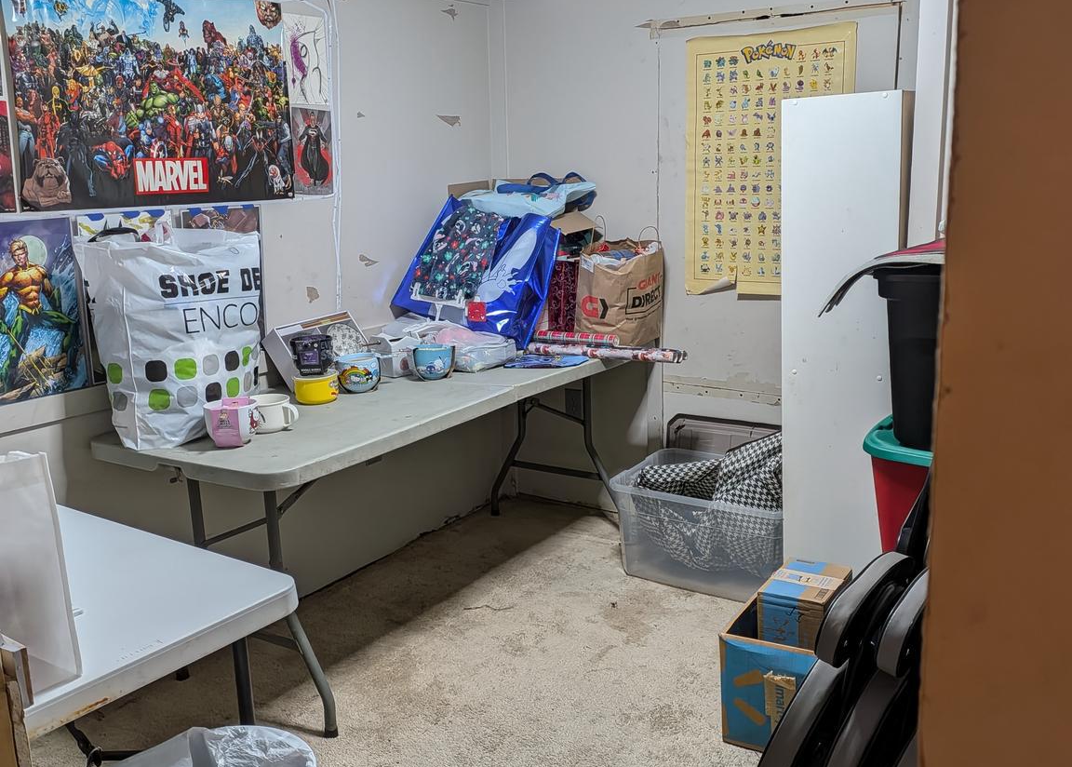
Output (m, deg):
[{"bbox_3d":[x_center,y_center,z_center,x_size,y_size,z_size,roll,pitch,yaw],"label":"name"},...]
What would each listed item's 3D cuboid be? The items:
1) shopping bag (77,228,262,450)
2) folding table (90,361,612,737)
[{"bbox_3d":[-0.935,-0.134,2.627,0.370,0.525,0.210,-14,17,-40],"label":"shopping bag"},{"bbox_3d":[-0.359,0.348,3.221,0.735,0.735,1.824,6,16,33],"label":"folding table"}]

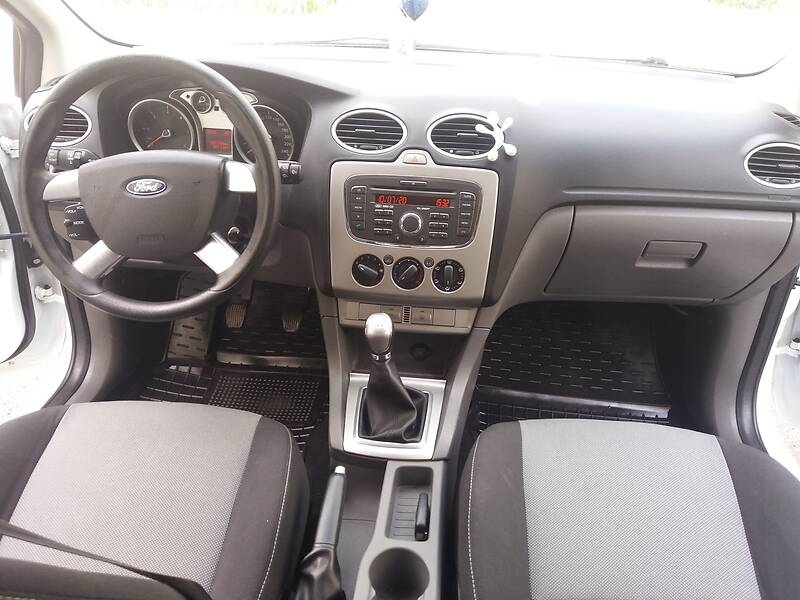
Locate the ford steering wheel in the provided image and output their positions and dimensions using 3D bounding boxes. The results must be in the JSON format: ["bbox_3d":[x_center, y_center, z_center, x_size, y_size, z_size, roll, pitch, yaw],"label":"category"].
[{"bbox_3d":[-0.359,-0.160,0.948,0.375,0.375,0.105,1,6,2],"label":"ford steering wheel"}]

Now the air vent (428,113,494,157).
[{"bbox_3d":[0.110,-0.276,1.100,0.124,0.080,0.035,4,7,1],"label":"air vent"}]

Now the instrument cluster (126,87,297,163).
[{"bbox_3d":[-0.338,-0.312,1.165,0.310,0.145,0.060,4,9,1],"label":"instrument cluster"}]

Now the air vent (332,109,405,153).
[{"bbox_3d":[-0.052,-0.288,1.100,0.124,0.080,0.035,4,7,1],"label":"air vent"}]

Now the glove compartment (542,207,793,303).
[{"bbox_3d":[0.478,-0.055,1.166,0.380,0.205,0.085,2,39,-1],"label":"glove compartment"}]

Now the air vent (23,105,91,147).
[{"bbox_3d":[-0.601,-0.304,1.135,0.122,0.080,0.035,6,12,5],"label":"air vent"}]

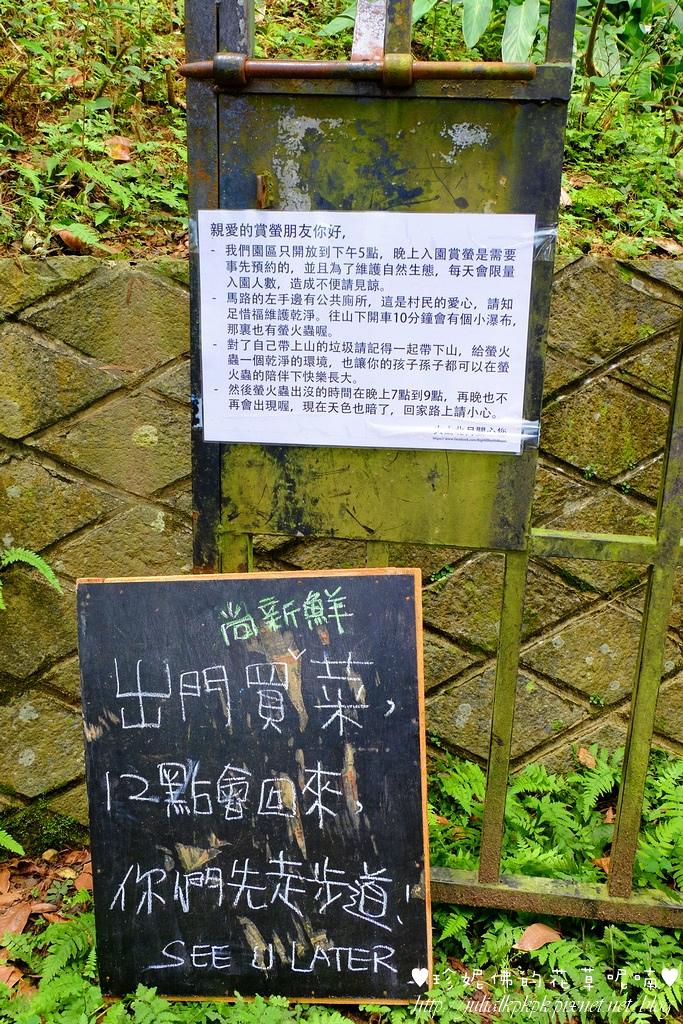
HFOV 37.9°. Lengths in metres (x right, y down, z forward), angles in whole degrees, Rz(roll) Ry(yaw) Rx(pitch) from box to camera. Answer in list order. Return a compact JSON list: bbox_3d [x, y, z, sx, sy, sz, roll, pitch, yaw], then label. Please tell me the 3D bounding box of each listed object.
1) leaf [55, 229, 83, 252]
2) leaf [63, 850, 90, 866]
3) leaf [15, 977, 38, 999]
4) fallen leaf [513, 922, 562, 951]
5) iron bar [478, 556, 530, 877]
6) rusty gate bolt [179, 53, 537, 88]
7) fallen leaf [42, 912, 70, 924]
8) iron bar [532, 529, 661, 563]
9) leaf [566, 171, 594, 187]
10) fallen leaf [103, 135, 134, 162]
[{"bbox_3d":[-0.461,-0.458,1.680,0.046,0.030,0.034,2,16,0],"label":"leaf"},{"bbox_3d":[-0.453,0.592,1.700,0.046,0.014,0.028,2,16,0],"label":"leaf"},{"bbox_3d":[-0.454,0.688,1.440,0.032,0.014,0.030,2,16,0],"label":"leaf"},{"bbox_3d":[0.295,0.640,1.500,0.072,0.024,0.040,2,16,0],"label":"fallen leaf"},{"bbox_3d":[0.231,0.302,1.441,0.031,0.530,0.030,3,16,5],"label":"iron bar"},{"bbox_3d":[0.017,-0.527,1.184,0.425,0.036,0.038,3,16,5],"label":"rusty gate bolt"},{"bbox_3d":[-0.451,0.645,1.580,0.046,0.013,0.022,2,16,0],"label":"fallen leaf"},{"bbox_3d":[0.338,0.049,1.353,0.166,0.029,0.030,3,16,5],"label":"iron bar"},{"bbox_3d":[0.461,-0.641,1.920,0.050,0.022,0.030,2,16,0],"label":"leaf"},{"bbox_3d":[-0.415,-0.679,1.860,0.053,0.034,0.042,2,16,0],"label":"fallen leaf"}]

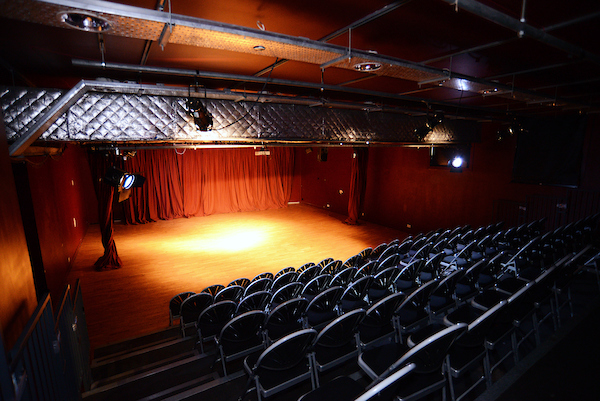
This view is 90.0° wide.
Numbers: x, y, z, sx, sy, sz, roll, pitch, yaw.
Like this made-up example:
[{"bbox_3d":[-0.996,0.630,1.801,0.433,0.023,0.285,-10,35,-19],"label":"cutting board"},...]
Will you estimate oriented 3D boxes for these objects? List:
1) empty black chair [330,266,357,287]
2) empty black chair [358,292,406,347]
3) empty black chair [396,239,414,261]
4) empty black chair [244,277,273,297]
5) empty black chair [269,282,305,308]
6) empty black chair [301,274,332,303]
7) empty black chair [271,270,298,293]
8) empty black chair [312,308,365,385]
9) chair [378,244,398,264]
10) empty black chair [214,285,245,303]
[{"bbox_3d":[0.609,1.297,4.576,0.460,0.815,0.510,-6,12,-31],"label":"empty black chair"},{"bbox_3d":[0.666,1.151,2.797,0.470,0.800,0.500,-6,11,-32],"label":"empty black chair"},{"bbox_3d":[2.076,1.210,6.386,0.460,0.815,0.510,-6,12,-31],"label":"empty black chair"},{"bbox_3d":[-0.712,1.627,4.956,0.480,0.800,0.470,-7,11,-32],"label":"empty black chair"},{"bbox_3d":[-0.213,1.386,4.074,0.460,0.815,0.510,-6,12,-31],"label":"empty black chair"},{"bbox_3d":[0.195,1.342,4.322,0.460,0.815,0.510,-6,12,-31],"label":"empty black chair"},{"bbox_3d":[-0.298,1.578,5.214,0.480,0.800,0.470,-7,11,-32],"label":"empty black chair"},{"bbox_3d":[0.267,1.188,2.537,0.460,0.815,0.510,-6,12,-31],"label":"empty black chair"},{"bbox_3d":[1.901,1.320,6.592,0.480,0.800,0.470,-7,11,-32],"label":"chair"},{"bbox_3d":[-1.080,1.553,4.459,0.460,0.815,0.510,-6,12,-31],"label":"empty black chair"}]

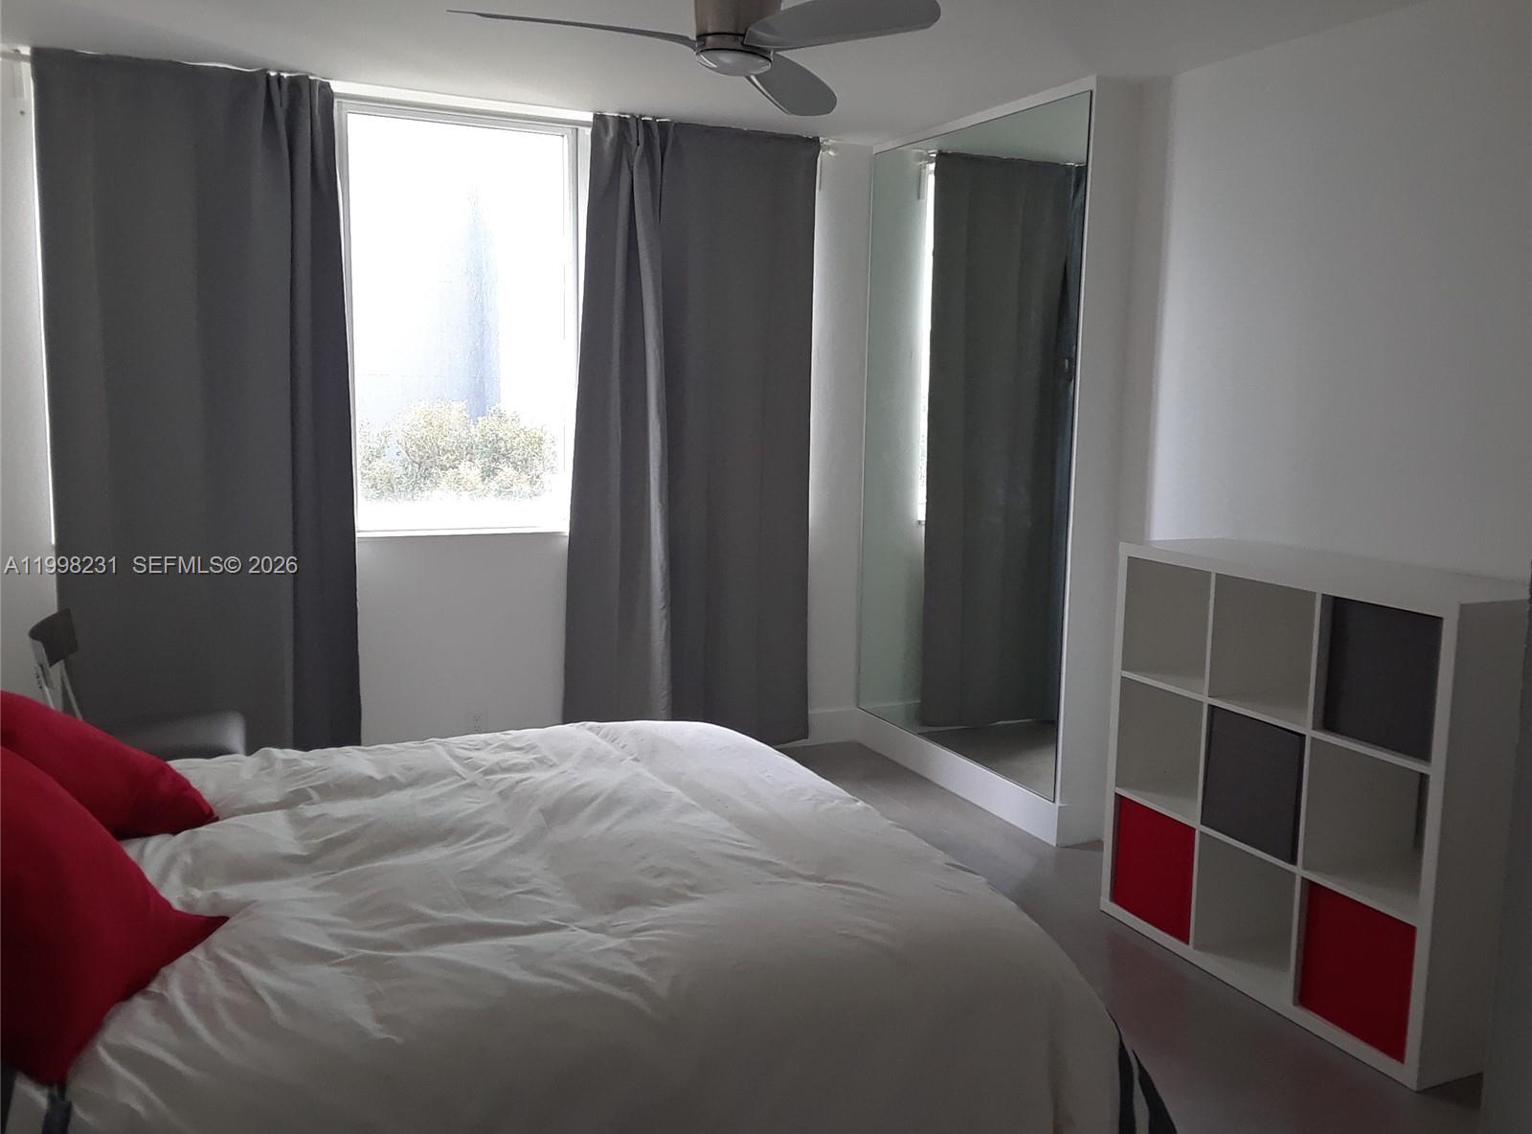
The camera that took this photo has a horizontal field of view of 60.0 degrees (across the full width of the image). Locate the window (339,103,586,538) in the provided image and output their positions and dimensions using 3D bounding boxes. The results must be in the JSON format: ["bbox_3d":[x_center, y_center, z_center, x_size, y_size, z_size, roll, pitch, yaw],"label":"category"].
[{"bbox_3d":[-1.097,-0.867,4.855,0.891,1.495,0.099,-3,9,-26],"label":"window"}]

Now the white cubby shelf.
[{"bbox_3d":[1.405,0.540,3.457,0.381,1.102,1.109,-2,9,-24],"label":"white cubby shelf"}]

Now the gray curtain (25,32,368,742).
[{"bbox_3d":[-1.858,-0.384,4.416,0.950,2.450,0.119,-3,9,-26],"label":"gray curtain"}]

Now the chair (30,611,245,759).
[{"bbox_3d":[-1.888,0.558,4.049,0.535,0.782,0.455,-2,8,-19],"label":"chair"}]

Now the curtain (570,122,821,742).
[{"bbox_3d":[-0.271,-0.460,5.190,1.079,2.450,0.119,-3,9,-26],"label":"curtain"}]

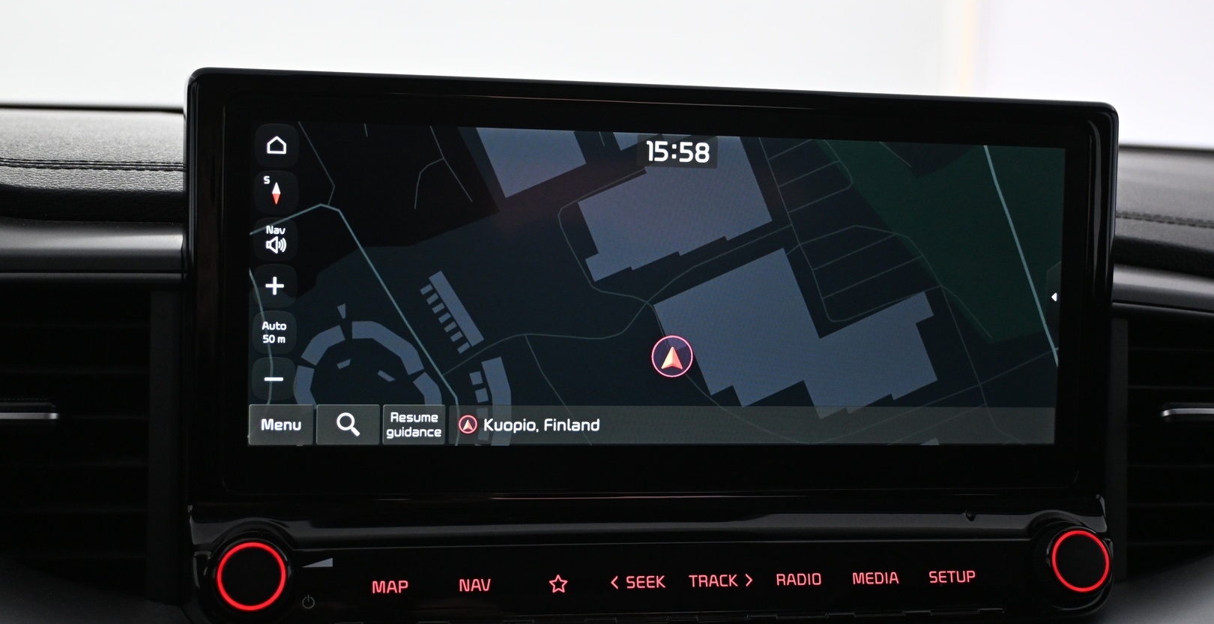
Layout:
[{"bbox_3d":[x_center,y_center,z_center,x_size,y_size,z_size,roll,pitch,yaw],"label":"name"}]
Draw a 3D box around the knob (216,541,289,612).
[{"bbox_3d":[-0.096,0.072,0.391,0.020,0.020,0.011,1,-14,-9],"label":"knob"}]

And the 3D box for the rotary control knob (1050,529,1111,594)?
[{"bbox_3d":[0.139,0.075,0.433,0.020,0.020,0.011,1,-14,-9],"label":"rotary control knob"}]

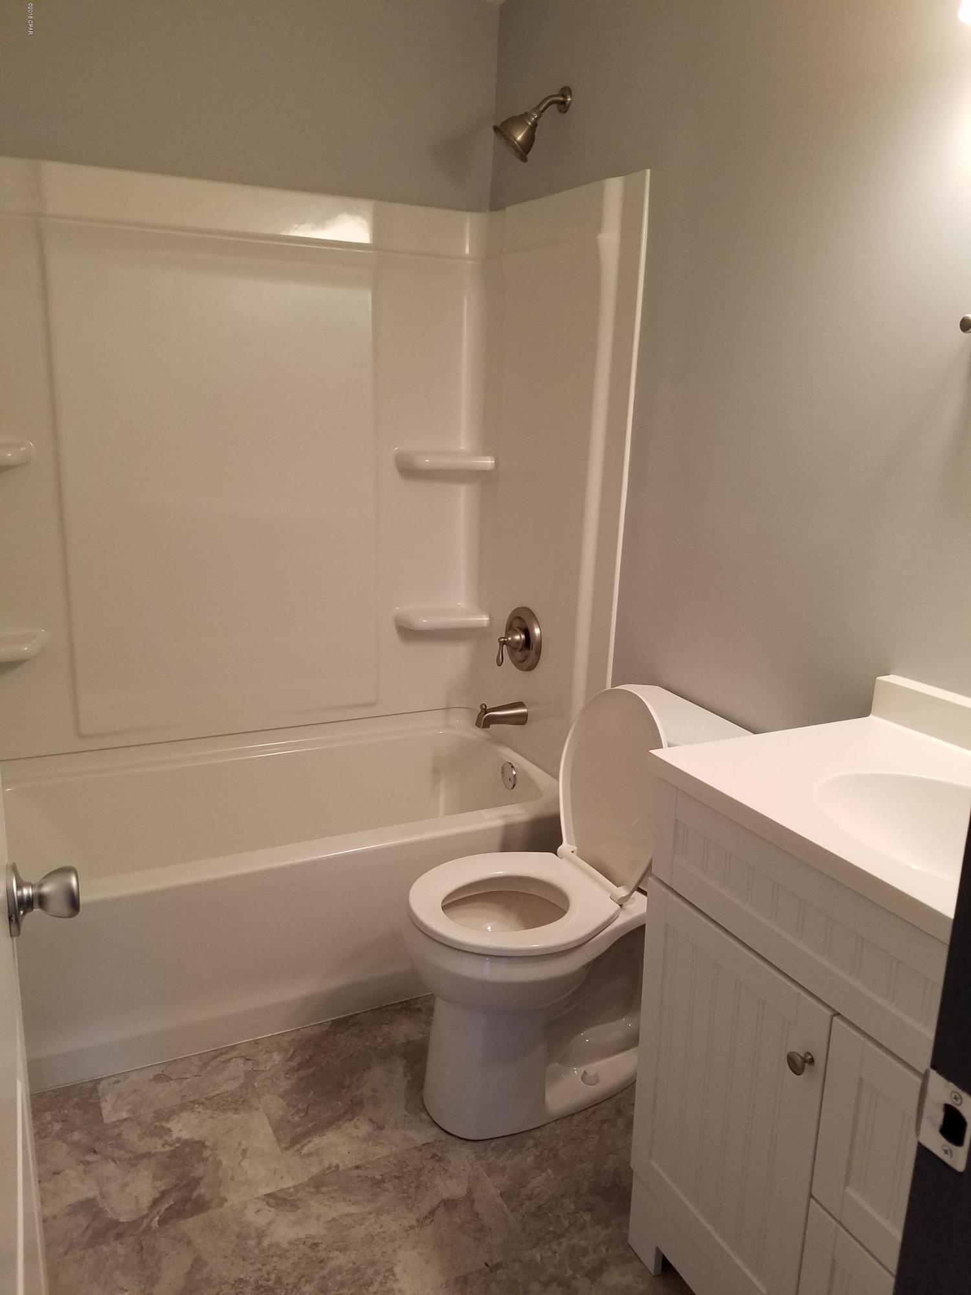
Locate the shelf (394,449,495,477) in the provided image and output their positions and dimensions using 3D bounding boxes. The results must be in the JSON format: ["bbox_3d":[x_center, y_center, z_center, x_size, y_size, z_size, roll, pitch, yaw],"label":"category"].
[{"bbox_3d":[-0.112,-0.537,2.774,0.266,0.051,0.125,-5,16,-26],"label":"shelf"}]

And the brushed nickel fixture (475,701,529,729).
[{"bbox_3d":[0.042,0.190,2.771,0.150,0.083,0.067,-5,16,-26],"label":"brushed nickel fixture"}]

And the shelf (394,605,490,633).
[{"bbox_3d":[-0.126,-0.088,2.889,0.266,0.053,0.125,-5,16,-26],"label":"shelf"}]

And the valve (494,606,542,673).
[{"bbox_3d":[0.073,-0.016,2.731,0.093,0.180,0.180,-5,16,-26],"label":"valve"}]

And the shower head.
[{"bbox_3d":[0.108,-1.270,2.353,0.197,0.181,0.105,-5,16,-26],"label":"shower head"}]

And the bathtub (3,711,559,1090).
[{"bbox_3d":[-0.538,0.552,2.486,1.497,0.436,0.751,-5,16,-26],"label":"bathtub"}]

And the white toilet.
[{"bbox_3d":[0.151,0.522,2.010,0.673,0.771,0.415,-5,16,-26],"label":"white toilet"}]

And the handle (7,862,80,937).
[{"bbox_3d":[-0.391,0.222,0.862,0.062,0.065,0.065,-3,15,-19],"label":"handle"}]

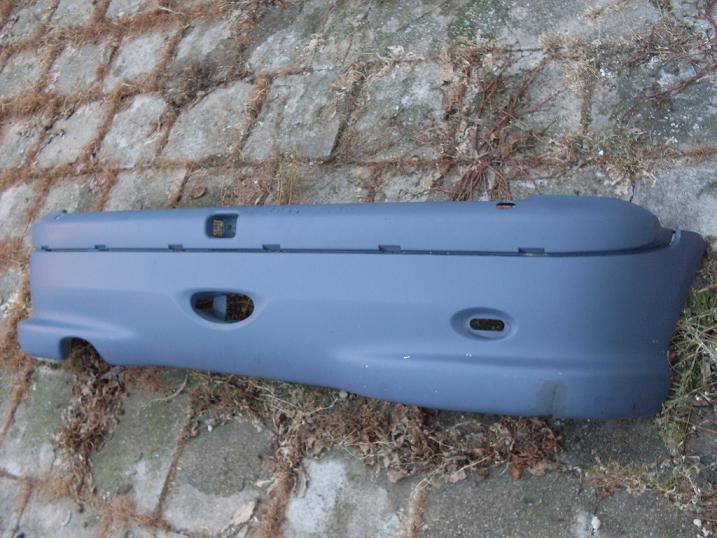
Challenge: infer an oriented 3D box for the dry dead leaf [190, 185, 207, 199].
[{"bbox_3d":[-0.390,-0.186,1.923,0.050,0.012,0.036,-11,59,29],"label":"dry dead leaf"}]

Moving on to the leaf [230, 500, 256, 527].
[{"bbox_3d":[-0.213,0.453,1.450,0.065,0.012,0.030,-43,49,7],"label":"leaf"}]

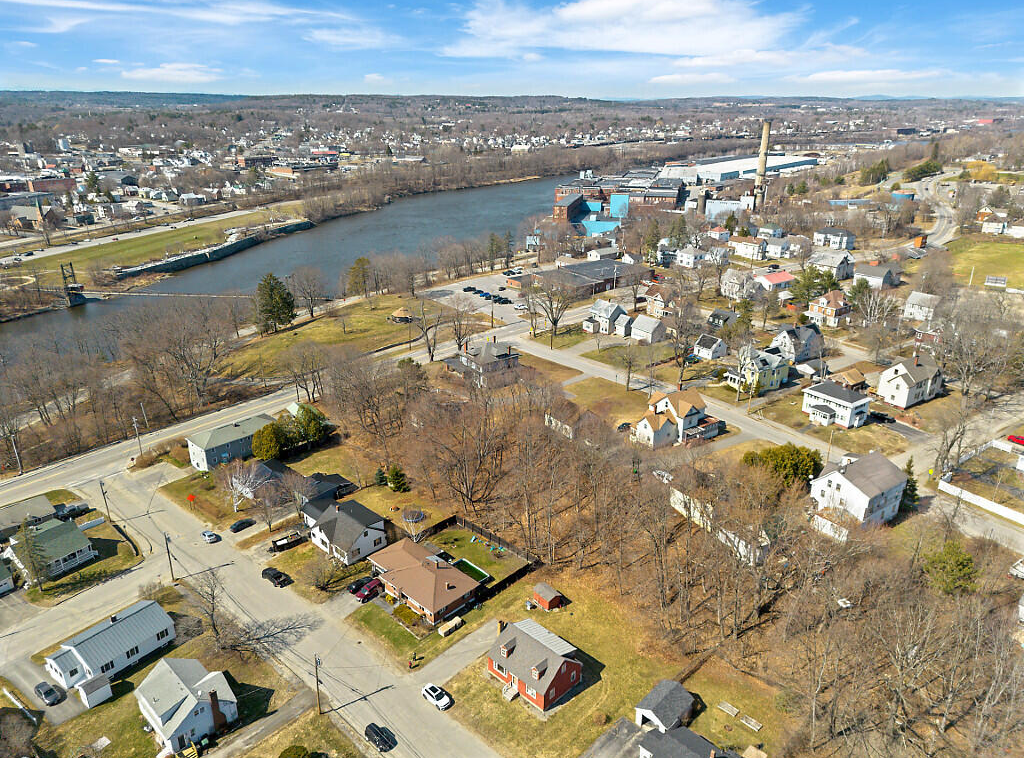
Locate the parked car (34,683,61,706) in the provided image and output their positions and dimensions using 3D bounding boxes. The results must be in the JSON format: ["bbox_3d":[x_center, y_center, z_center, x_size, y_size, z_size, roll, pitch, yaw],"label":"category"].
[{"bbox_3d":[-66.487,44.776,101.682,4.450,1.500,1.800,15,26,33],"label":"parked car"}]

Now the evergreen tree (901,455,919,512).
[{"bbox_3d":[81.346,21.032,145.234,4.600,11.200,4.600,-20,29,-41],"label":"evergreen tree"}]

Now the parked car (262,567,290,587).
[{"bbox_3d":[-41.200,34.980,124.960,5.800,1.850,2.000,17,27,37],"label":"parked car"}]

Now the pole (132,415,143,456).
[{"bbox_3d":[-90.440,14.190,171.780,0.500,10.500,1.200,16,27,36],"label":"pole"}]

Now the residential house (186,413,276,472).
[{"bbox_3d":[-64.407,14.082,167.144,18.800,8.100,8.800,-20,29,-41],"label":"residential house"}]

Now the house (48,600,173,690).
[{"bbox_3d":[-59.150,39.060,105.130,9.300,4.900,14.800,15,26,32],"label":"house"}]

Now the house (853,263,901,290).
[{"bbox_3d":[163.790,-46.348,320.372,12.500,8.000,12.300,-19,28,-39],"label":"house"}]

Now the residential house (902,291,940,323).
[{"bbox_3d":[151.260,-27.370,260.940,9.800,9.000,9.200,18,27,38],"label":"residential house"}]

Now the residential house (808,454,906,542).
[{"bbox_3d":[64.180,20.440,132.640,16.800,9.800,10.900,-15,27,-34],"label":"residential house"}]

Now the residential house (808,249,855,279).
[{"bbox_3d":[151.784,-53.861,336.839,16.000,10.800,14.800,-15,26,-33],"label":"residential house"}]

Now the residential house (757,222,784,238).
[{"bbox_3d":[157.214,-91.037,433.014,9.500,8.300,9.000,-20,29,-41],"label":"residential house"}]

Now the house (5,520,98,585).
[{"bbox_3d":[-85.335,31.063,130.513,12.700,5.700,11.400,16,26,34],"label":"house"}]

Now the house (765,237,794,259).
[{"bbox_3d":[143.535,-70.923,382.226,10.300,9.200,10.200,19,28,39],"label":"house"}]

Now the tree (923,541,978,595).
[{"bbox_3d":[74.478,31.567,120.208,9.000,9.500,9.000,0,22,0],"label":"tree"}]

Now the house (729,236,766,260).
[{"bbox_3d":[110.060,-60.820,327.620,14.900,8.900,7.800,19,29,39],"label":"house"}]

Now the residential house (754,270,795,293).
[{"bbox_3d":[102.910,-38.230,277.890,12.800,4.900,9.000,-13,25,-30],"label":"residential house"}]

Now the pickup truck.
[{"bbox_3d":[-43.340,31.307,135.978,5.900,1.650,2.200,-15,26,-34],"label":"pickup truck"}]

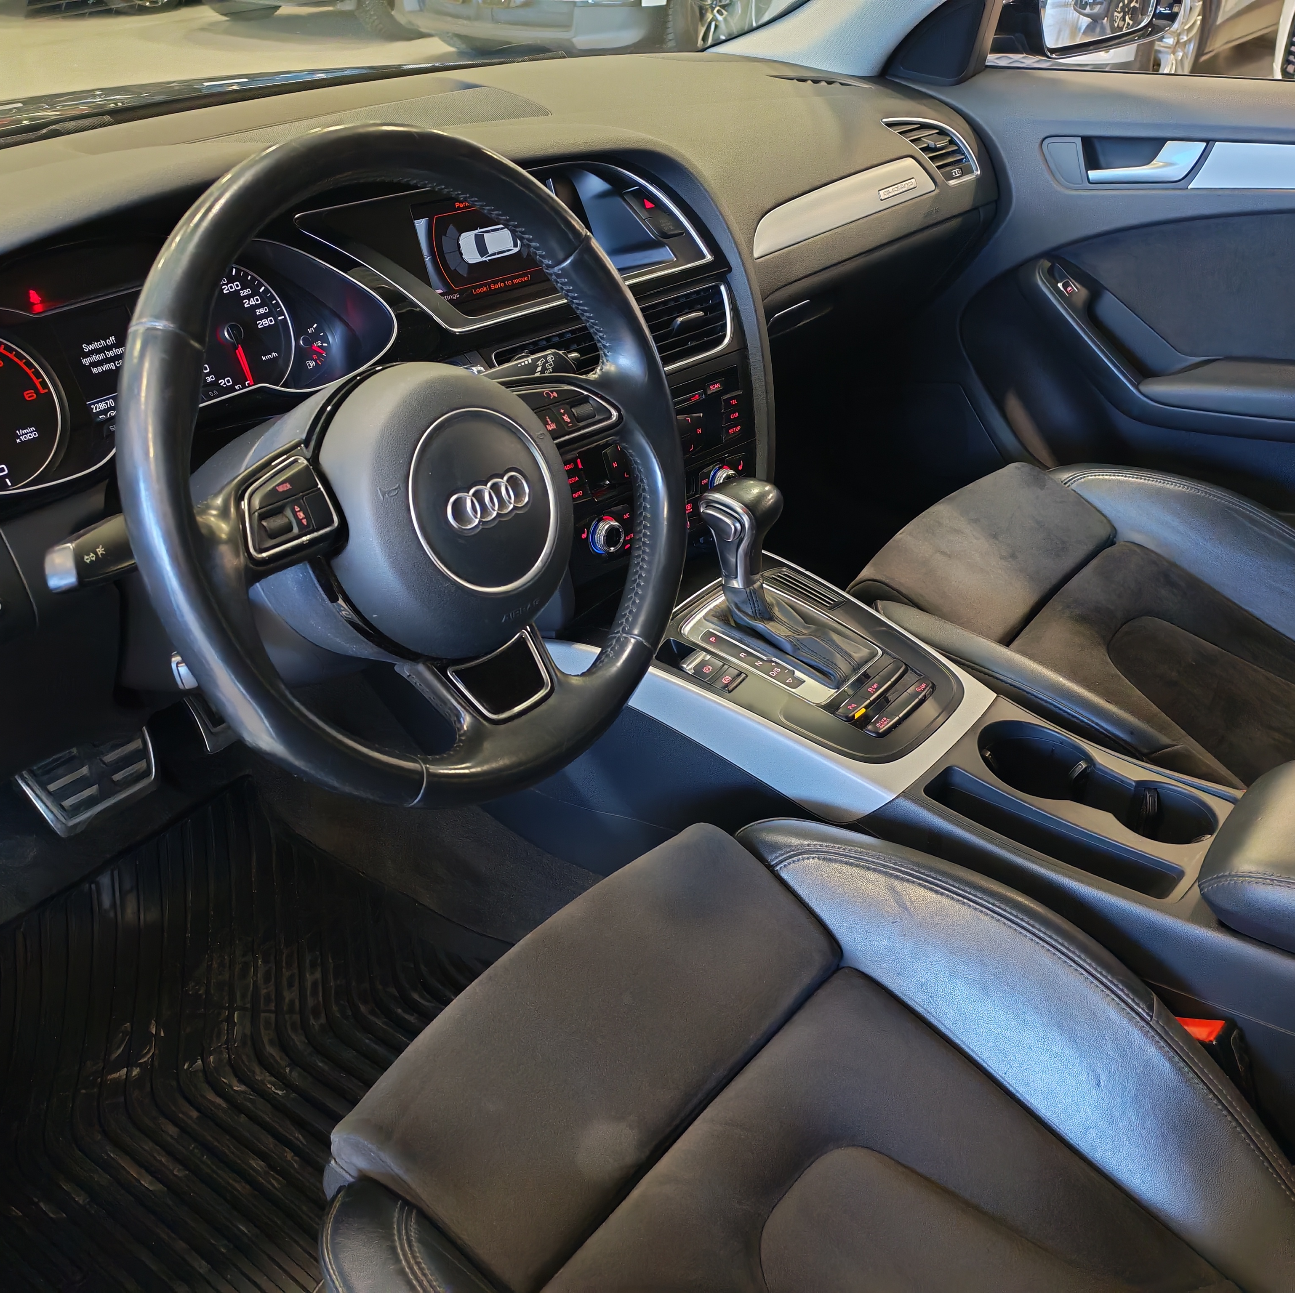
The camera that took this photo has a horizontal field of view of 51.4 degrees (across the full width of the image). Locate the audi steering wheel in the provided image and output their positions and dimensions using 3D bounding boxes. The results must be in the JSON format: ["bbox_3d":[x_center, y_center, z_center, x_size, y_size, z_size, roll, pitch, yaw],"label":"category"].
[{"bbox_3d":[-0.118,-0.097,0.754,0.100,0.372,0.372,0,24,45],"label":"audi steering wheel"}]

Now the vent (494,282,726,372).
[{"bbox_3d":[-0.031,-0.250,1.128,0.258,0.060,0.050,-26,23,-35],"label":"vent"}]

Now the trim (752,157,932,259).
[{"bbox_3d":[0.200,-0.454,1.377,0.035,0.056,0.345,1,25,44],"label":"trim"}]

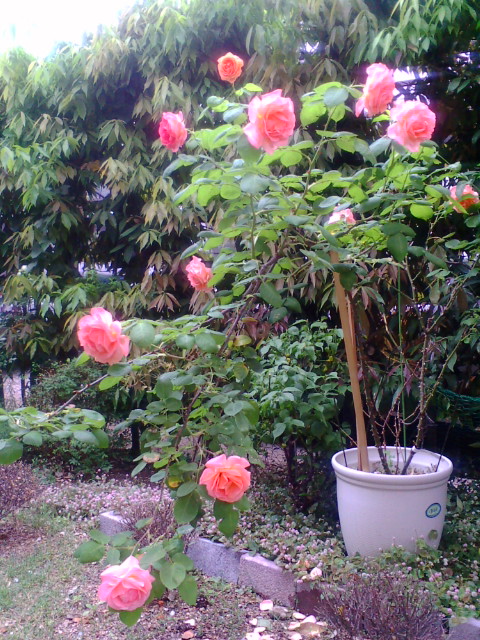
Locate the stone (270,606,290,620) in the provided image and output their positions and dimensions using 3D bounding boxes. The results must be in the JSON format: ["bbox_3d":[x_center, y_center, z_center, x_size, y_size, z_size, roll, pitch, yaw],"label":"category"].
[{"bbox_3d":[0.110,0.794,1.750,0.052,0.034,0.045,0,2,0],"label":"stone"}]

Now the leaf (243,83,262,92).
[{"bbox_3d":[0.031,-0.575,1.600,0.049,0.010,0.032,16,-21,-5],"label":"leaf"}]

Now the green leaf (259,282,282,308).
[{"bbox_3d":[0.074,-0.059,1.570,0.042,0.072,0.013,-42,-18,3],"label":"green leaf"}]

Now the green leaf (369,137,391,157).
[{"bbox_3d":[0.350,-0.436,1.620,0.056,0.051,0.035,1,3,11],"label":"green leaf"}]

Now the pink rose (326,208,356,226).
[{"bbox_3d":[0.263,-0.271,1.660,0.077,0.055,0.075,0,6,0],"label":"pink rose"}]

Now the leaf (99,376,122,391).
[{"bbox_3d":[-0.282,0.138,1.410,0.051,0.030,0.035,1,3,11],"label":"leaf"}]

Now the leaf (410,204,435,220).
[{"bbox_3d":[0.485,-0.286,1.720,0.059,0.052,0.012,-7,42,17],"label":"leaf"}]

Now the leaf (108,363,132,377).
[{"bbox_3d":[-0.277,0.115,1.500,0.056,0.011,0.038,-11,49,-11],"label":"leaf"}]

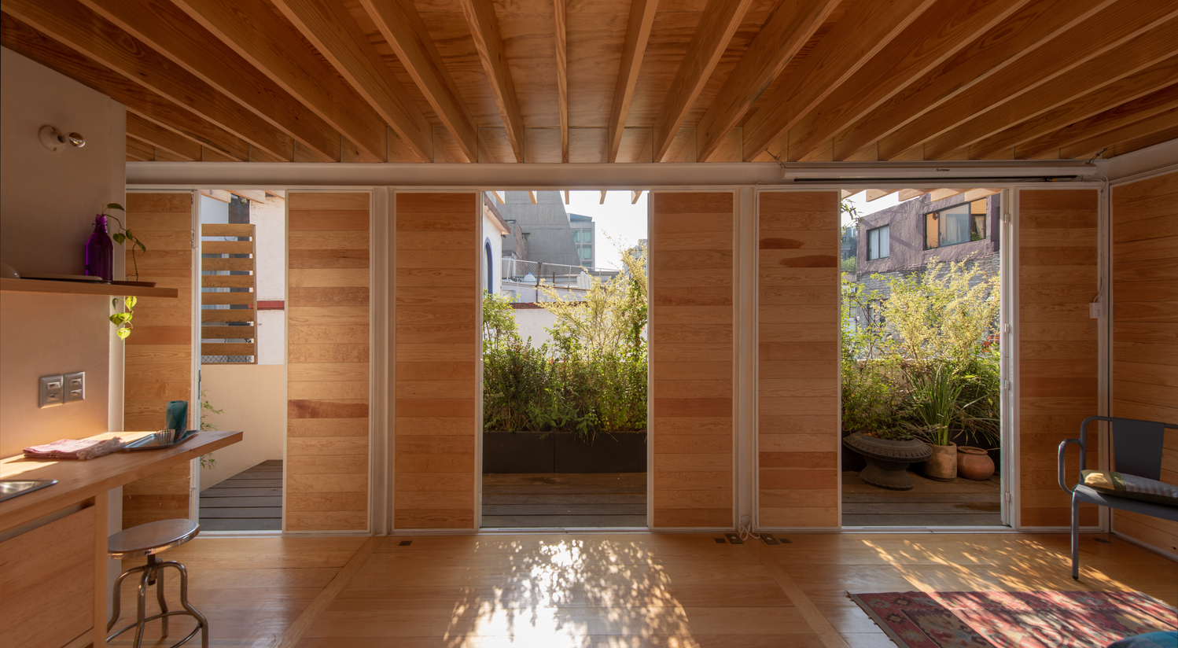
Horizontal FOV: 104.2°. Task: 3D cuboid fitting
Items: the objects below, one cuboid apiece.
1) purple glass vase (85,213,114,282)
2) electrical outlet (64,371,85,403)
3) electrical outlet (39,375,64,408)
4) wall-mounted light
[{"bbox_3d":[-2.029,-0.313,1.900,0.078,0.280,0.078,0,0,-1],"label":"purple glass vase"},{"bbox_3d":[-2.155,0.265,1.924,0.013,0.120,0.081,0,0,-1],"label":"electrical outlet"},{"bbox_3d":[-2.153,0.273,1.838,0.013,0.120,0.083,0,0,-1],"label":"electrical outlet"},{"bbox_3d":[-2.093,-0.742,1.844,0.134,0.102,0.102,0,0,-1],"label":"wall-mounted light"}]

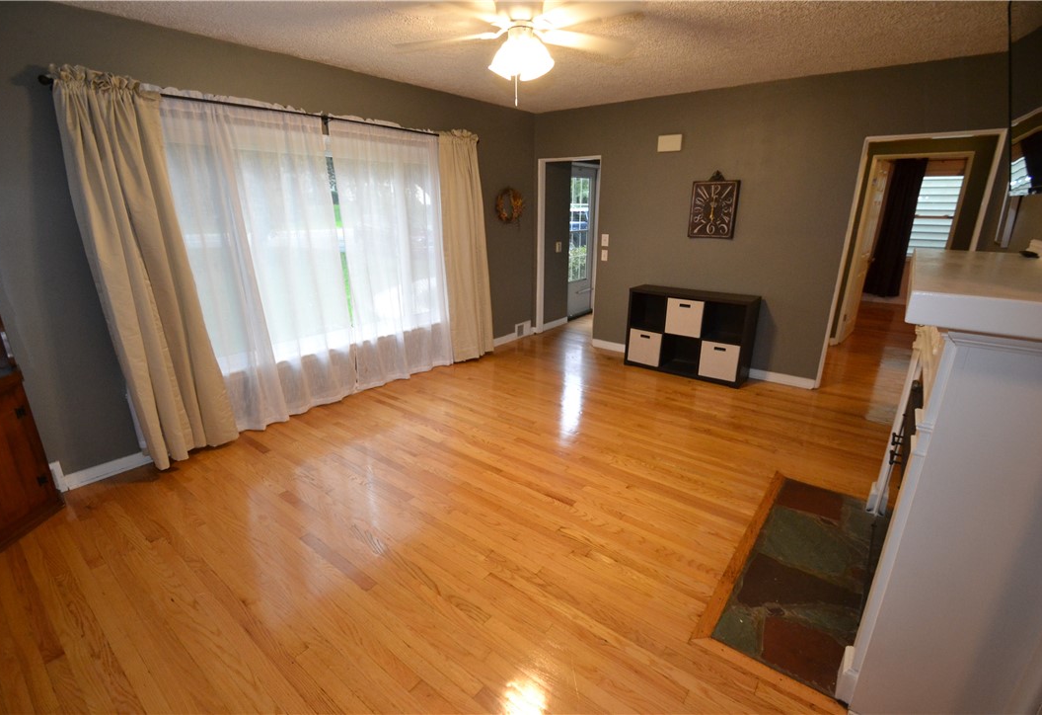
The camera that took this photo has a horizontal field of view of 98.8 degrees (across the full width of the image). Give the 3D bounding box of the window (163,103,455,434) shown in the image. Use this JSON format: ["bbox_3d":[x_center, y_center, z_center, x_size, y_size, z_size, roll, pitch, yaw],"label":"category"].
[{"bbox_3d":[-1.510,-0.858,3.668,0.120,1.925,2.094,14,23,38],"label":"window"}]

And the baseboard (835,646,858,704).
[{"bbox_3d":[1.091,1.058,1.486,0.043,0.116,0.111,14,23,38],"label":"baseboard"}]

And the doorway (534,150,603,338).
[{"bbox_3d":[0.554,-1.222,5.315,0.859,2.091,0.130,14,23,38],"label":"doorway"}]

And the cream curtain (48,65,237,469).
[{"bbox_3d":[-2.199,-0.429,2.733,0.160,2.279,0.454,14,23,38],"label":"cream curtain"}]

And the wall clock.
[{"bbox_3d":[1.768,-1.401,4.101,0.410,0.584,0.045,14,23,38],"label":"wall clock"}]

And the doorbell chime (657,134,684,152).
[{"bbox_3d":[1.400,-2.016,4.210,0.223,0.136,0.050,14,23,38],"label":"doorbell chime"}]

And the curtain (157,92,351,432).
[{"bbox_3d":[-1.775,-0.604,3.248,0.100,2.218,1.047,14,23,38],"label":"curtain"}]

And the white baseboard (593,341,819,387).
[{"bbox_3d":[1.729,0.031,4.638,2.255,0.096,0.020,14,23,38],"label":"white baseboard"}]

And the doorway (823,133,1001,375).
[{"bbox_3d":[2.916,-0.609,3.458,0.750,2.010,0.130,14,23,38],"label":"doorway"}]

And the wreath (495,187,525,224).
[{"bbox_3d":[-0.117,-1.719,5.056,0.090,0.413,0.408,14,23,38],"label":"wreath"}]

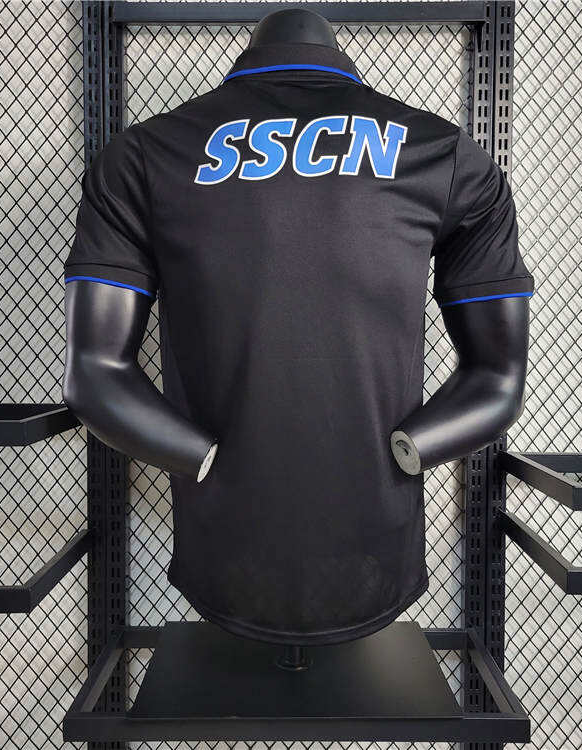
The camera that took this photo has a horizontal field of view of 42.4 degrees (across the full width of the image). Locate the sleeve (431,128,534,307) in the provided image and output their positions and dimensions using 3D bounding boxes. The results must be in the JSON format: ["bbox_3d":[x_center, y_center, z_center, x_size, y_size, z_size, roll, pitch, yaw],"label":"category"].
[{"bbox_3d":[0.251,-0.207,0.990,0.135,0.230,0.150,0,3,0],"label":"sleeve"}]

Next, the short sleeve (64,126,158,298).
[{"bbox_3d":[-0.238,-0.216,1.000,0.125,0.225,0.150,0,3,0],"label":"short sleeve"}]

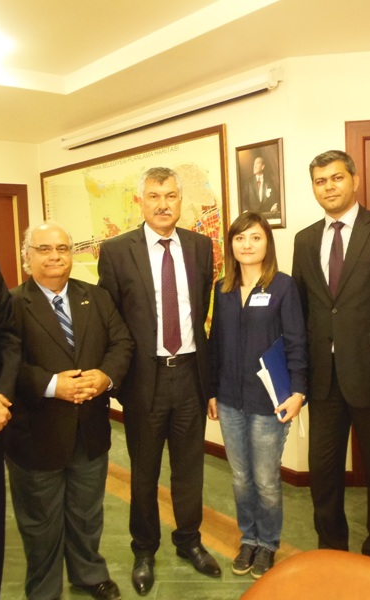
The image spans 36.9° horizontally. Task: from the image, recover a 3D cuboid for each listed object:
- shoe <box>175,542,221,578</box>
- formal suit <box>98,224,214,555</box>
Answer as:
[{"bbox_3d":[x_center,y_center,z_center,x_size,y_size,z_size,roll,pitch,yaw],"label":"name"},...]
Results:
[{"bbox_3d":[0.054,1.148,2.510,0.275,0.105,0.100,2,7,43],"label":"shoe"},{"bbox_3d":[-0.123,0.400,2.430,0.510,1.480,0.310,-4,5,-13],"label":"formal suit"}]

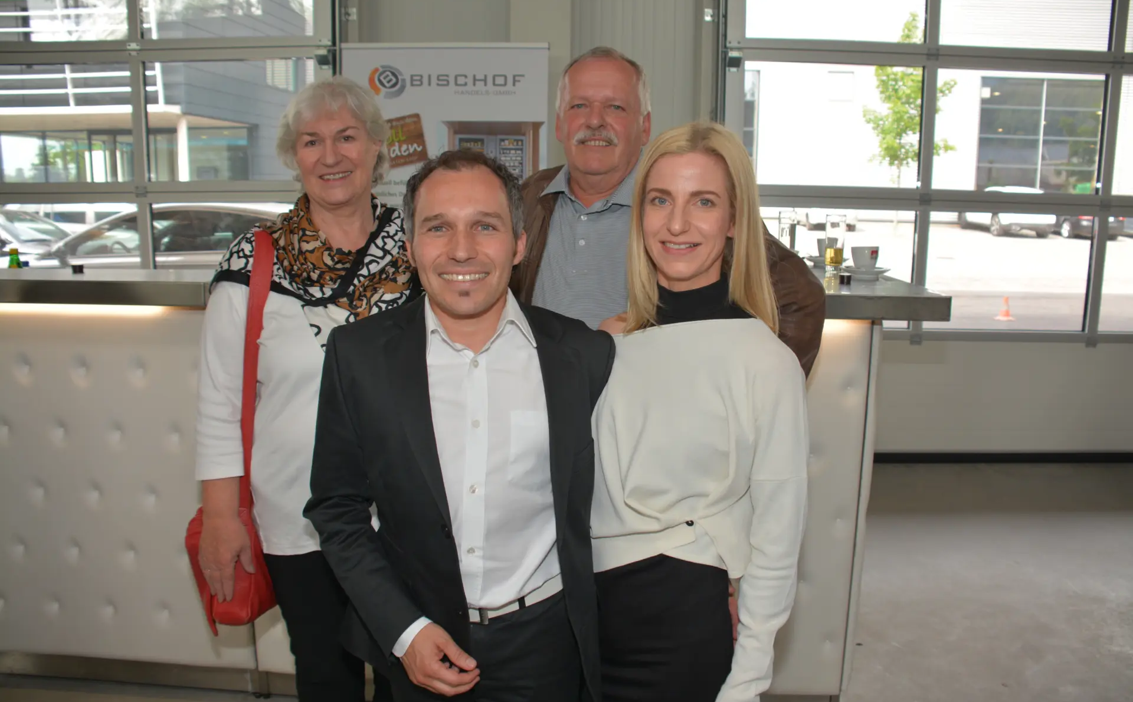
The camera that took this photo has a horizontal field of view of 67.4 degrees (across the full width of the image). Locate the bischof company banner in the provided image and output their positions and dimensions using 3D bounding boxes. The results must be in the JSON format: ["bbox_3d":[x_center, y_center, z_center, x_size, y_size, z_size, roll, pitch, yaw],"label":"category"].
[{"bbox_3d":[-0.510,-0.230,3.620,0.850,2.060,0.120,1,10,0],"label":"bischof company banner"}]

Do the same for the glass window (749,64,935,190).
[{"bbox_3d":[1.449,-1.201,4.529,0.980,0.640,0.060,1,10,0],"label":"glass window"}]

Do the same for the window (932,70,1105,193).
[{"bbox_3d":[2.419,-1.173,4.551,0.940,0.640,0.060,1,10,0],"label":"window"}]

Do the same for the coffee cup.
[{"bbox_3d":[0.904,-0.283,2.570,0.085,0.070,0.100,1,10,0],"label":"coffee cup"}]

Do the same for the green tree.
[{"bbox_3d":[10.397,-6.988,26.171,2.900,6.600,2.900,1,10,0],"label":"green tree"}]

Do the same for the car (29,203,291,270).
[{"bbox_3d":[-3.900,-0.827,8.809,4.500,1.450,1.800,1,10,0],"label":"car"}]

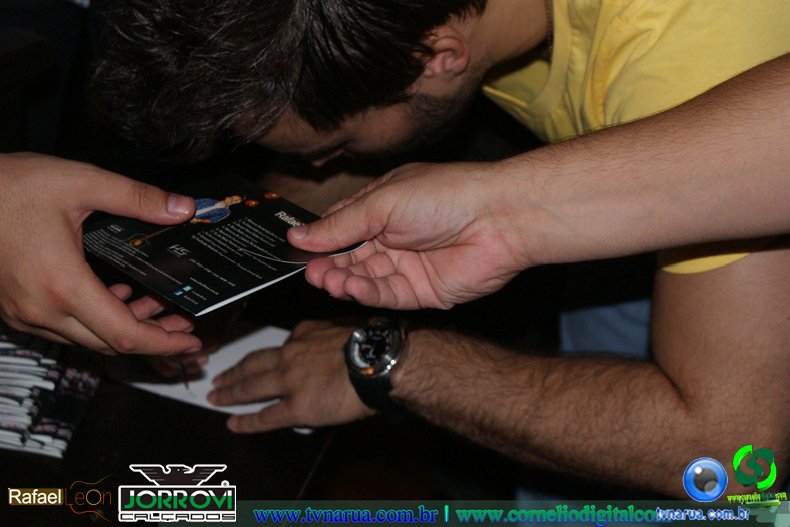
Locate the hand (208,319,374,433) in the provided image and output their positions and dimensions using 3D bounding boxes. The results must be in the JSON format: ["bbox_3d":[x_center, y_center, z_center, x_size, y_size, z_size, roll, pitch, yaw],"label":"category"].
[{"bbox_3d":[-0.075,0.080,1.190,0.138,0.053,0.088,-8,34,7],"label":"hand"}]

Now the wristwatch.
[{"bbox_3d":[-0.013,0.075,1.195,0.045,0.055,0.066,3,57,9],"label":"wristwatch"}]

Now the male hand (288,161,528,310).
[{"bbox_3d":[0.009,-0.017,0.990,0.150,0.085,0.078,-7,13,15],"label":"male hand"}]

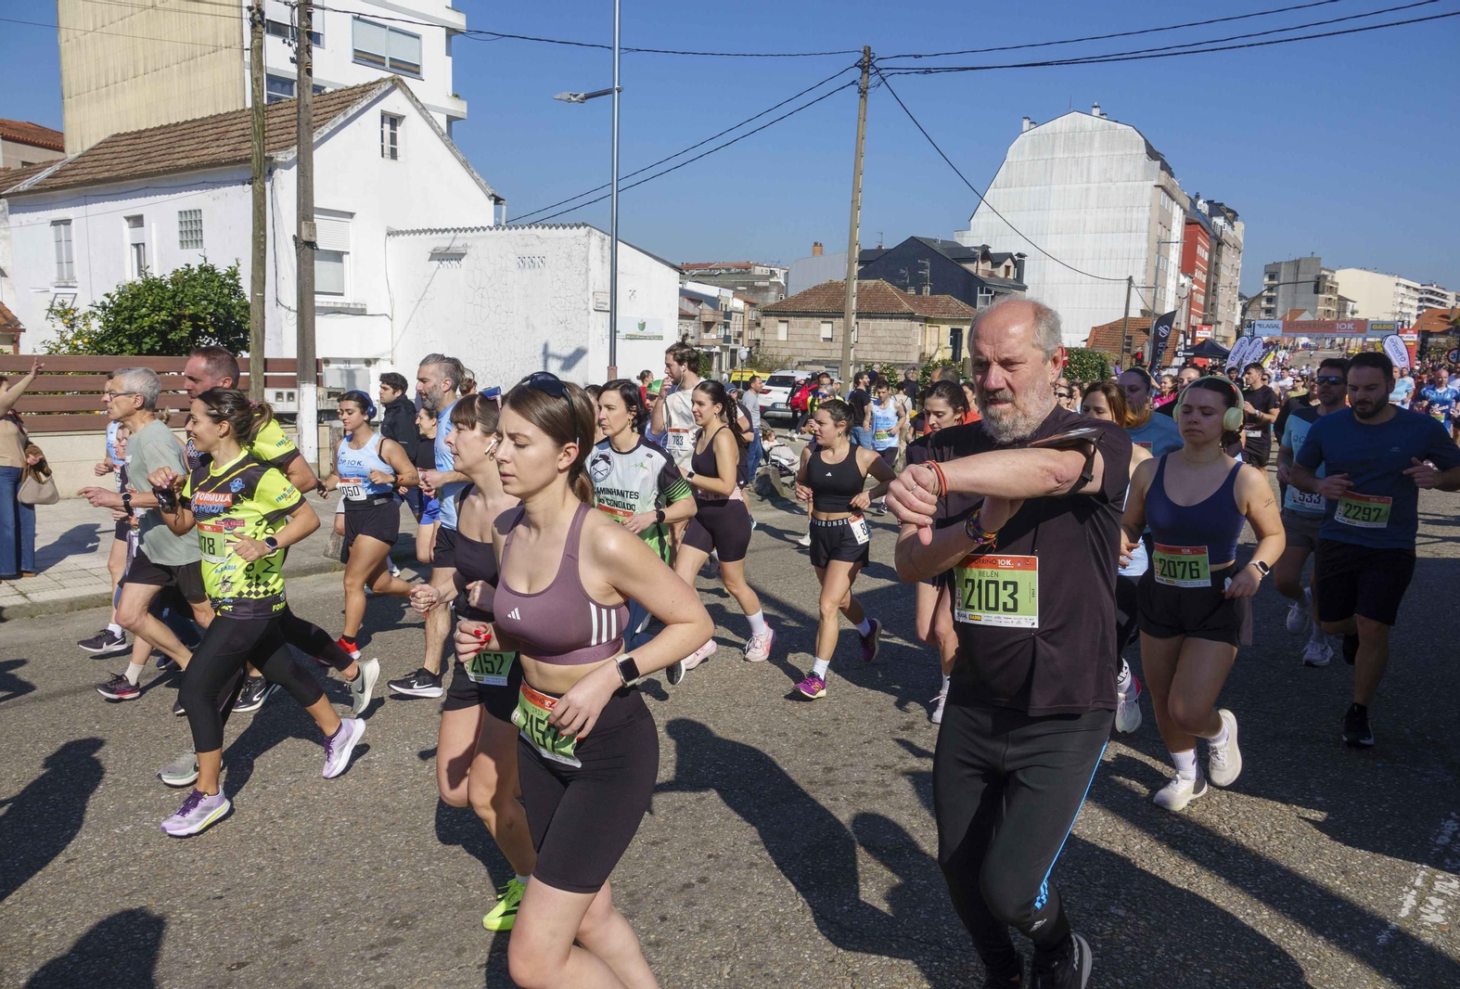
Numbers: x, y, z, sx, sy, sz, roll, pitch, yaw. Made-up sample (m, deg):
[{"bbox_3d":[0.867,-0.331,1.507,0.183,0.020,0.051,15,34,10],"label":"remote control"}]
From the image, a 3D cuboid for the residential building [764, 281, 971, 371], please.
[{"bbox_3d":[9.066,-10.625,64.112,12.300,6.500,8.200,5,9,22],"label":"residential building"}]

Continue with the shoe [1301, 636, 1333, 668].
[{"bbox_3d":[3.281,0.883,5.520,0.290,0.130,0.110,-6,10,-42],"label":"shoe"}]

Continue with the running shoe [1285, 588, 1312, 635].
[{"bbox_3d":[3.335,0.690,5.800,0.110,0.280,0.130,27,14,40],"label":"running shoe"}]

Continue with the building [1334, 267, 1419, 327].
[{"bbox_3d":[185.400,-54.500,288.000,19.000,19.000,27.000,9,11,44],"label":"building"}]

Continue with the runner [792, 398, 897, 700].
[{"bbox_3d":[0.585,0.285,5.200,0.520,1.600,0.680,7,9,35],"label":"runner"}]

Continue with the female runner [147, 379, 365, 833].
[{"bbox_3d":[-1.704,0.415,3.618,0.500,1.563,0.800,8,10,37],"label":"female runner"}]

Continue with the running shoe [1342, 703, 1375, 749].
[{"bbox_3d":[2.888,1.061,4.541,0.113,0.122,0.290,7,9,32],"label":"running shoe"}]

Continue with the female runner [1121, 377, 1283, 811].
[{"bbox_3d":[1.729,0.352,3.620,0.540,1.600,0.620,7,10,39],"label":"female runner"}]

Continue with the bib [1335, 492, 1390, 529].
[{"bbox_3d":[2.688,0.069,4.200,0.197,0.147,0.022,13,31,27],"label":"bib"}]

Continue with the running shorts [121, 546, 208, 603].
[{"bbox_3d":[-2.900,0.370,5.050,0.380,0.360,0.370,-5,10,-42],"label":"running shorts"}]

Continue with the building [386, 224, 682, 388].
[{"bbox_3d":[-4.203,-3.272,20.762,5.900,4.285,2.750,7,10,34],"label":"building"}]

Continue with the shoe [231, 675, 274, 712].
[{"bbox_3d":[-2.306,0.955,4.850,0.110,0.130,0.290,6,9,33],"label":"shoe"}]

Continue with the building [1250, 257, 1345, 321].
[{"bbox_3d":[145.744,-49.273,253.038,13.000,22.000,16.000,-4,9,-34],"label":"building"}]

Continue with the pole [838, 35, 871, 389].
[{"bbox_3d":[3.110,-6.000,24.650,0.300,9.800,0.300,7,9,30],"label":"pole"}]

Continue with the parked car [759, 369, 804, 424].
[{"bbox_3d":[2.130,-2.920,29.700,1.830,1.620,4.350,3,8,15],"label":"parked car"}]

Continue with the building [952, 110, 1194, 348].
[{"bbox_3d":[36.000,-24.400,103.500,19.500,27.000,21.000,6,9,31],"label":"building"}]

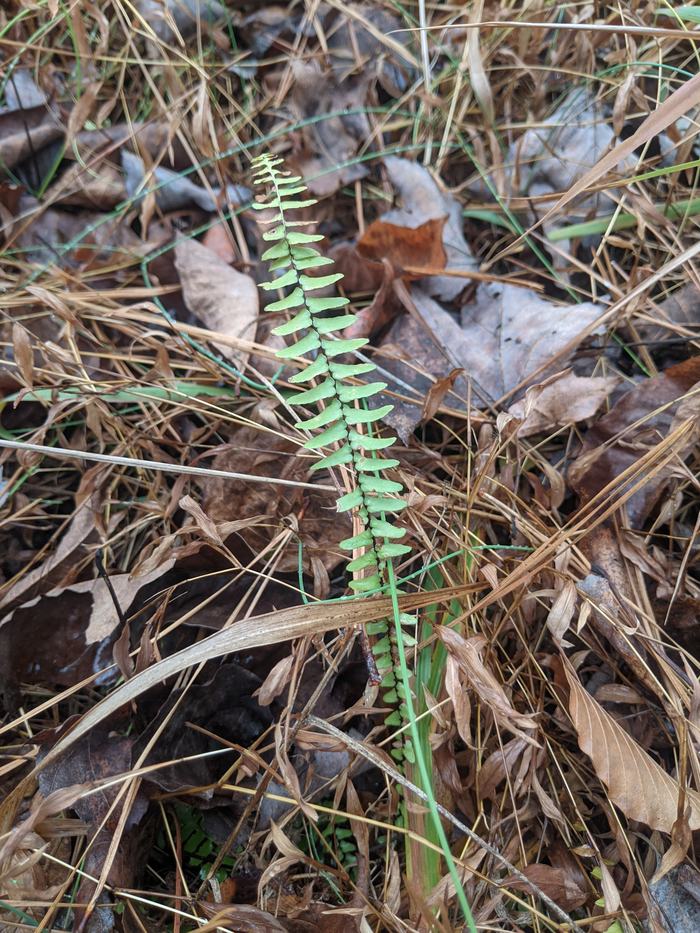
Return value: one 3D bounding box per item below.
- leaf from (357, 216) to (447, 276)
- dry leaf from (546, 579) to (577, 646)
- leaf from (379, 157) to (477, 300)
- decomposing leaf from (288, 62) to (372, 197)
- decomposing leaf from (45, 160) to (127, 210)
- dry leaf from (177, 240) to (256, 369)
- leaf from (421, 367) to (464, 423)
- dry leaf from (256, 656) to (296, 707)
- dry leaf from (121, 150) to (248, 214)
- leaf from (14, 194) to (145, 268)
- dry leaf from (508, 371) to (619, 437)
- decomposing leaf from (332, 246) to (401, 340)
[{"bbox_3d":[0.042,-0.183,0.605,0.072,0.031,0.040,-4,52,-3],"label":"leaf"},{"bbox_3d":[0.119,0.082,0.410,0.015,0.022,0.030,8,52,6],"label":"dry leaf"},{"bbox_3d":[0.060,-0.183,0.560,0.060,0.030,0.120,-18,77,-2],"label":"leaf"},{"bbox_3d":[-0.019,-0.293,0.630,0.062,0.025,0.106,6,86,0],"label":"decomposing leaf"},{"bbox_3d":[-0.251,-0.267,0.690,0.067,0.025,0.045,-12,53,-9],"label":"decomposing leaf"},{"bbox_3d":[-0.095,-0.116,0.515,0.047,0.020,0.104,-27,83,-10],"label":"dry leaf"},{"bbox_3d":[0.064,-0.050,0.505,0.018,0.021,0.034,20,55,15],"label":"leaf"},{"bbox_3d":[-0.039,0.113,0.385,0.012,0.008,0.029,32,68,11],"label":"dry leaf"},{"bbox_3d":[-0.153,-0.266,0.680,0.110,0.027,0.046,14,53,11],"label":"dry leaf"},{"bbox_3d":[-0.235,-0.207,0.640,0.103,0.018,0.074,0,52,0],"label":"leaf"},{"bbox_3d":[0.136,-0.040,0.465,0.070,0.018,0.032,-20,70,0],"label":"dry leaf"},{"bbox_3d":[0.014,-0.138,0.580,0.043,0.034,0.063,16,54,12],"label":"decomposing leaf"}]

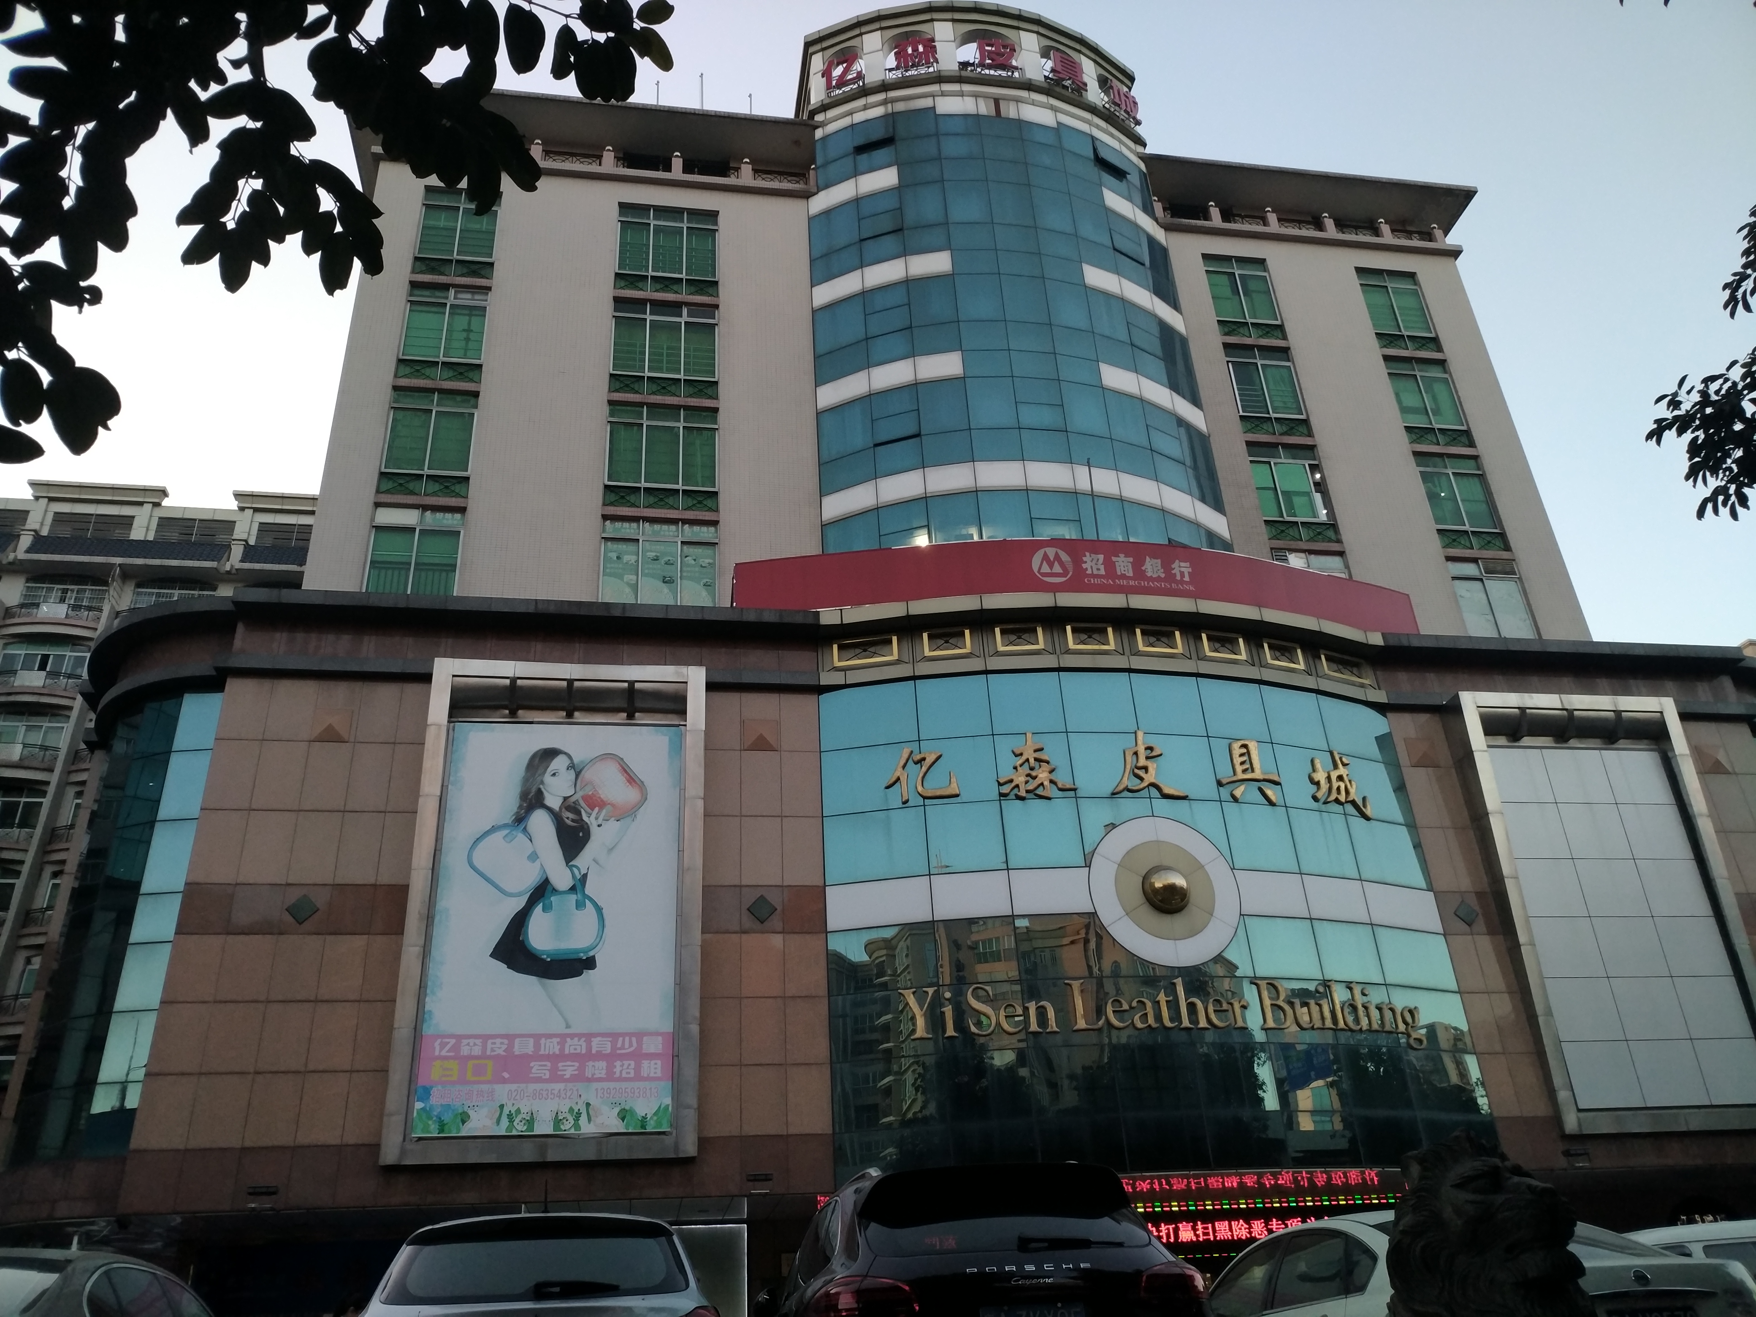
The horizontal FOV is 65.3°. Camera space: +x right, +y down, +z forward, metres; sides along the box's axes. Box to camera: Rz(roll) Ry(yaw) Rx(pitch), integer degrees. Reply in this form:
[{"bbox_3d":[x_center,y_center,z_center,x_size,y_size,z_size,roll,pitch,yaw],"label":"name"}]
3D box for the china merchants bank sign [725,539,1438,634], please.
[{"bbox_3d":[4.245,-1.365,26.154,13.843,1.199,1.417,2,-29,-9],"label":"china merchants bank sign"}]

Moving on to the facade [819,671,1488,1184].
[{"bbox_3d":[4.721,4.199,22.990,11.070,8.448,1.264,2,-29,-9],"label":"facade"}]

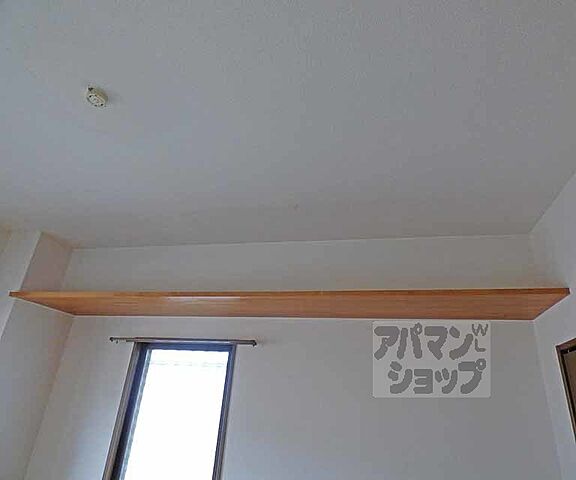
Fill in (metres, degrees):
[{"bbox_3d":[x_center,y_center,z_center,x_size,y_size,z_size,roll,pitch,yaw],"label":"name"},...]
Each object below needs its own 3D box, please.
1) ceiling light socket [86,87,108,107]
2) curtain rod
[{"bbox_3d":[-0.771,-0.571,1.393,0.081,0.034,0.081,-3,-25,16],"label":"ceiling light socket"},{"bbox_3d":[-0.842,0.788,2.679,1.270,0.034,0.055,-2,-25,14],"label":"curtain rod"}]

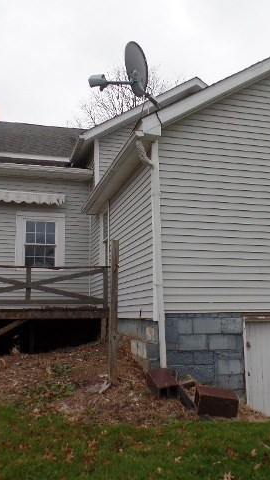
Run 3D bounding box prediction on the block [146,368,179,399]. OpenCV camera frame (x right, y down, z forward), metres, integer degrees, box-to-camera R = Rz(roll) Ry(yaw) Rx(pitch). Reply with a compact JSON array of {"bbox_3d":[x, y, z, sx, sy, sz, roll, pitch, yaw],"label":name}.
[{"bbox_3d":[0.337,1.728,5.080,0.245,0.180,0.390,-3,9,-15],"label":"block"}]

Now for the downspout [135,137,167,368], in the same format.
[{"bbox_3d":[0.194,0.125,5.699,0.370,3.120,0.130,2,-10,-15],"label":"downspout"}]

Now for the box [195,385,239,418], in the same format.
[{"bbox_3d":[0.954,1.910,5.000,0.446,0.229,0.275,7,2,-1],"label":"box"}]

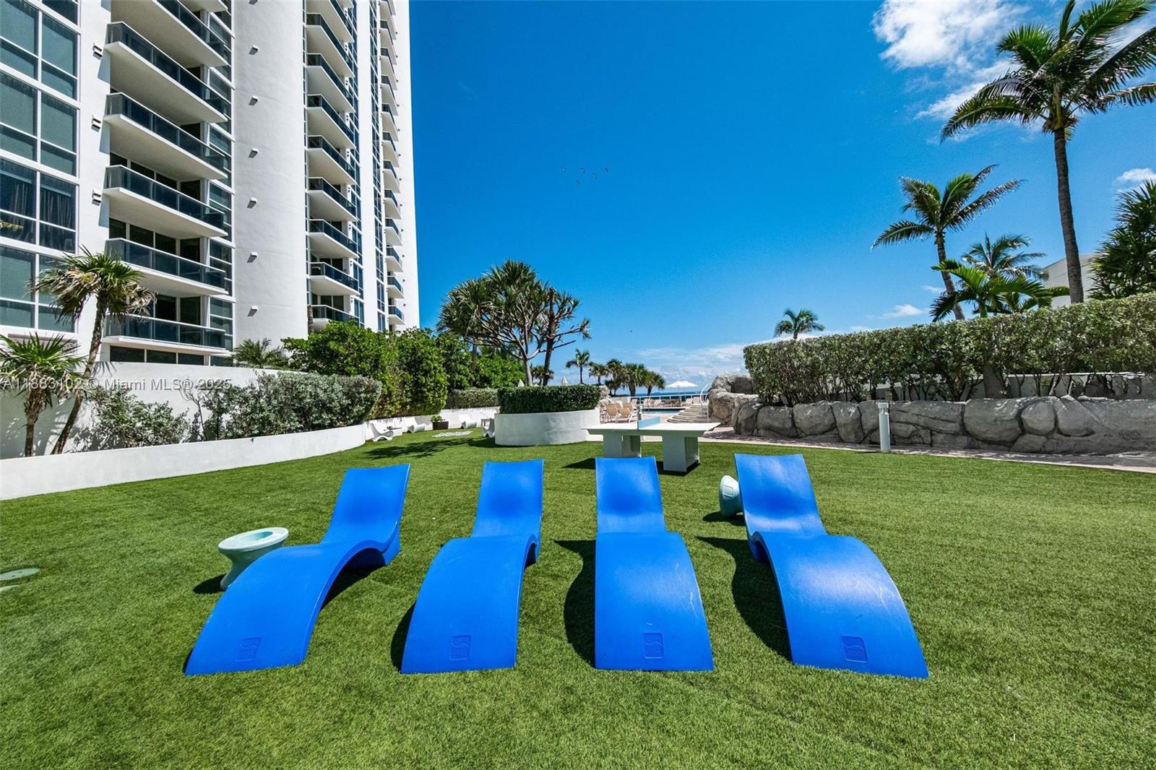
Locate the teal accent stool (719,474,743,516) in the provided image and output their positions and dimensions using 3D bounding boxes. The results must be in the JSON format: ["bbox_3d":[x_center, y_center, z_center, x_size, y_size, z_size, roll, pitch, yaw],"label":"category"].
[{"bbox_3d":[1.964,1.364,4.632,0.430,0.470,0.470,-3,-2,28],"label":"teal accent stool"}]

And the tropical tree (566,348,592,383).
[{"bbox_3d":[0.134,-0.685,57.000,4.100,9.321,4.100,-2,-2,0],"label":"tropical tree"}]

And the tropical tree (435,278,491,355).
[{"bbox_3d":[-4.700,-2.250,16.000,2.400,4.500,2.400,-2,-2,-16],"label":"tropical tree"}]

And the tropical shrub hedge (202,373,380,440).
[{"bbox_3d":[-9.084,0.592,12.598,1.500,1.900,5.900,-3,-2,17],"label":"tropical shrub hedge"}]

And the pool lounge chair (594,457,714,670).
[{"bbox_3d":[0.469,1.179,3.151,0.631,0.821,2.062,-2,-2,4],"label":"pool lounge chair"}]

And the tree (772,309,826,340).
[{"bbox_3d":[20.105,-2.663,35.000,4.700,8.700,4.700,-3,-2,30],"label":"tree"}]

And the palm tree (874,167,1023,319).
[{"bbox_3d":[15.207,-3.907,15.800,4.700,10.115,4.700,-4,-2,44],"label":"palm tree"}]

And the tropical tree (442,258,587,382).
[{"bbox_3d":[-2.363,-1.706,14.400,5.600,5.906,4.900,-2,-2,-9],"label":"tropical tree"}]

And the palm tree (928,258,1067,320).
[{"bbox_3d":[10.581,-1.354,9.800,2.600,3.630,2.700,-1,-2,-43],"label":"palm tree"}]

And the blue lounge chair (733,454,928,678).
[{"bbox_3d":[1.761,1.125,3.056,0.631,0.821,2.062,-3,-2,16],"label":"blue lounge chair"}]

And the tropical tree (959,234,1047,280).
[{"bbox_3d":[27.608,-4.285,25.000,4.300,11.006,4.300,-1,-2,-42],"label":"tropical tree"}]

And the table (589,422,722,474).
[{"bbox_3d":[1.557,1.293,8.225,2.680,0.785,1.420,-3,-2,29],"label":"table"}]

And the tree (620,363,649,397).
[{"bbox_3d":[6.887,0.313,47.000,3.526,6.135,3.526,-3,-2,8],"label":"tree"}]

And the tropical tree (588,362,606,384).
[{"bbox_3d":[2.321,0.112,45.000,2.400,5.700,2.400,-2,-2,3],"label":"tropical tree"}]

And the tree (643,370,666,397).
[{"bbox_3d":[9.766,0.685,49.000,2.872,5.276,2.872,-3,-2,11],"label":"tree"}]

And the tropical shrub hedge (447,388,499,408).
[{"bbox_3d":[-6.090,0.783,22.193,3.500,1.170,1.100,-2,-2,0],"label":"tropical shrub hedge"}]

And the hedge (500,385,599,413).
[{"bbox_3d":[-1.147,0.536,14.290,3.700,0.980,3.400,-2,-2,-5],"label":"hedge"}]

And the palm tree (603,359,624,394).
[{"bbox_3d":[3.939,-0.034,42.000,2.500,5.700,2.500,-2,-2,5],"label":"palm tree"}]

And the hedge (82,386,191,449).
[{"bbox_3d":[-10.687,0.831,9.479,1.000,1.530,1.900,-3,-2,17],"label":"hedge"}]

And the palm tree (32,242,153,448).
[{"bbox_3d":[-10.712,-0.728,8.500,1.650,4.400,1.650,-3,-2,38],"label":"palm tree"}]

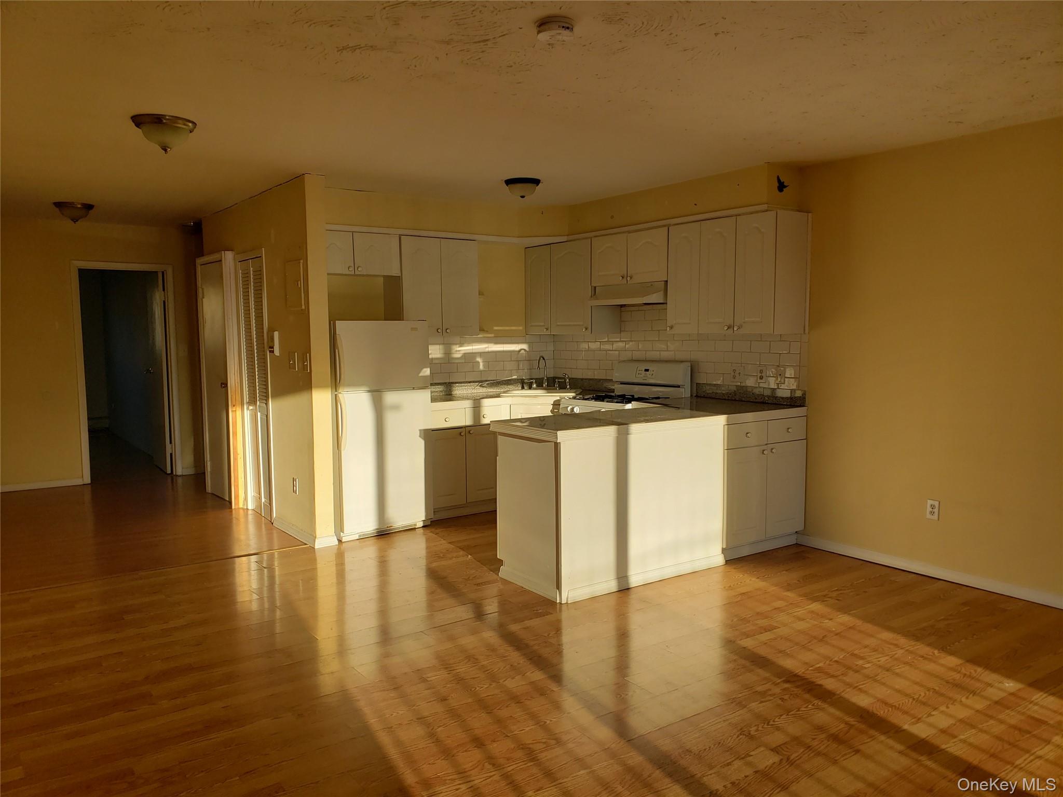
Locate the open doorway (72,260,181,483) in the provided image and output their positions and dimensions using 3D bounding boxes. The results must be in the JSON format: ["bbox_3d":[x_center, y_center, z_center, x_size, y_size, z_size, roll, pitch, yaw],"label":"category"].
[{"bbox_3d":[-3.970,-0.256,7.859,0.878,2.120,0.127,-4,5,-36],"label":"open doorway"}]

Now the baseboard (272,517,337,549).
[{"bbox_3d":[-1.602,0.925,5.639,0.173,0.072,0.824,-4,6,-36],"label":"baseboard"}]

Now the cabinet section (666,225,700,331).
[{"bbox_3d":[1.179,-0.833,5.599,0.327,0.753,0.289,-3,5,-36],"label":"cabinet section"}]

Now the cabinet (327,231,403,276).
[{"bbox_3d":[-1.354,-1.048,5.850,0.729,0.302,0.339,-4,5,-36],"label":"cabinet"}]

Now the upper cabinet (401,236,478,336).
[{"bbox_3d":[-0.795,-0.881,6.358,0.682,0.757,0.312,-4,6,-36],"label":"upper cabinet"}]

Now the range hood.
[{"bbox_3d":[0.797,-0.781,6.014,0.461,0.157,0.653,-4,5,-36],"label":"range hood"}]

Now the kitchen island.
[{"bbox_3d":[0.778,0.548,4.852,2.039,0.917,0.596,-4,6,-36],"label":"kitchen island"}]

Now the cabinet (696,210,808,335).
[{"bbox_3d":[1.444,-0.798,5.220,0.349,0.752,0.627,-4,5,-36],"label":"cabinet"}]

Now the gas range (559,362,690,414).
[{"bbox_3d":[0.691,0.321,6.045,0.688,1.174,0.774,-4,5,-36],"label":"gas range"}]

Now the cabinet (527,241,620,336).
[{"bbox_3d":[0.340,-0.931,6.805,0.317,0.765,0.899,-4,6,-36],"label":"cabinet"}]

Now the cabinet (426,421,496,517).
[{"bbox_3d":[-0.683,0.507,6.330,0.611,0.646,0.642,-4,6,-36],"label":"cabinet"}]

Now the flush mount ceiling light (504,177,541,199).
[{"bbox_3d":[-0.058,-1.410,5.378,0.248,0.126,0.248,0,5,0],"label":"flush mount ceiling light"}]

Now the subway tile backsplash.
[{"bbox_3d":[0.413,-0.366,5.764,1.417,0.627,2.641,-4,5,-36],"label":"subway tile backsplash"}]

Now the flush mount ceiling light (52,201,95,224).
[{"bbox_3d":[-3.621,-1.463,6.317,0.287,0.152,0.287,-4,5,-36],"label":"flush mount ceiling light"}]

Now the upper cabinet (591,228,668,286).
[{"bbox_3d":[0.849,-1.063,6.086,0.317,0.388,0.842,-4,6,-36],"label":"upper cabinet"}]

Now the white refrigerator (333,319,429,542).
[{"bbox_3d":[-1.205,0.190,5.851,0.697,1.495,0.717,-4,6,-36],"label":"white refrigerator"}]

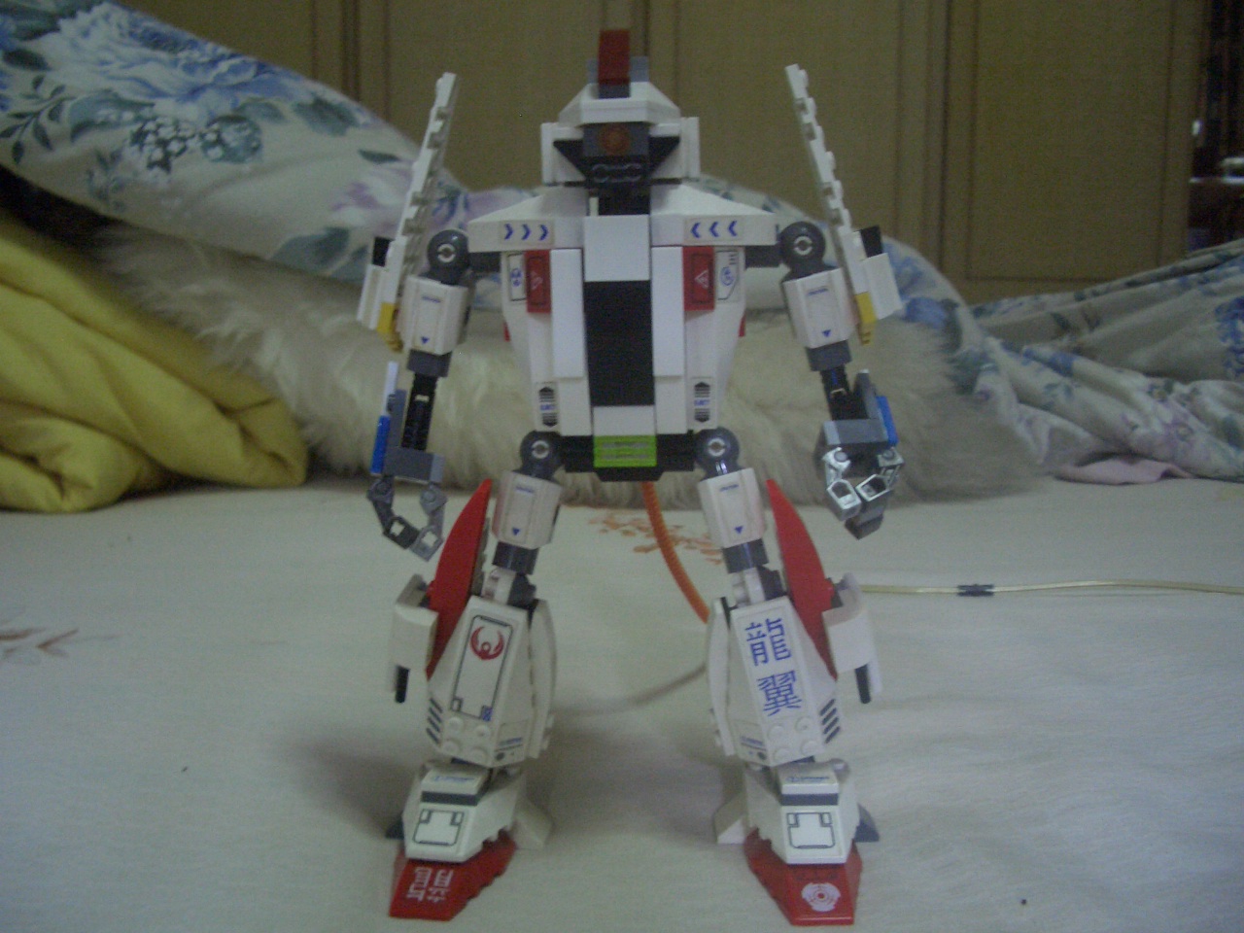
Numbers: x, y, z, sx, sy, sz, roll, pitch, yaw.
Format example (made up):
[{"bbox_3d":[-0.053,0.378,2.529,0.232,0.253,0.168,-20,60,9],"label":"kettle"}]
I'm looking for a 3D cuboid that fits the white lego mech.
[{"bbox_3d":[0.003,-0.002,0.352,0.150,0.230,0.095,1,8,6],"label":"white lego mech"}]

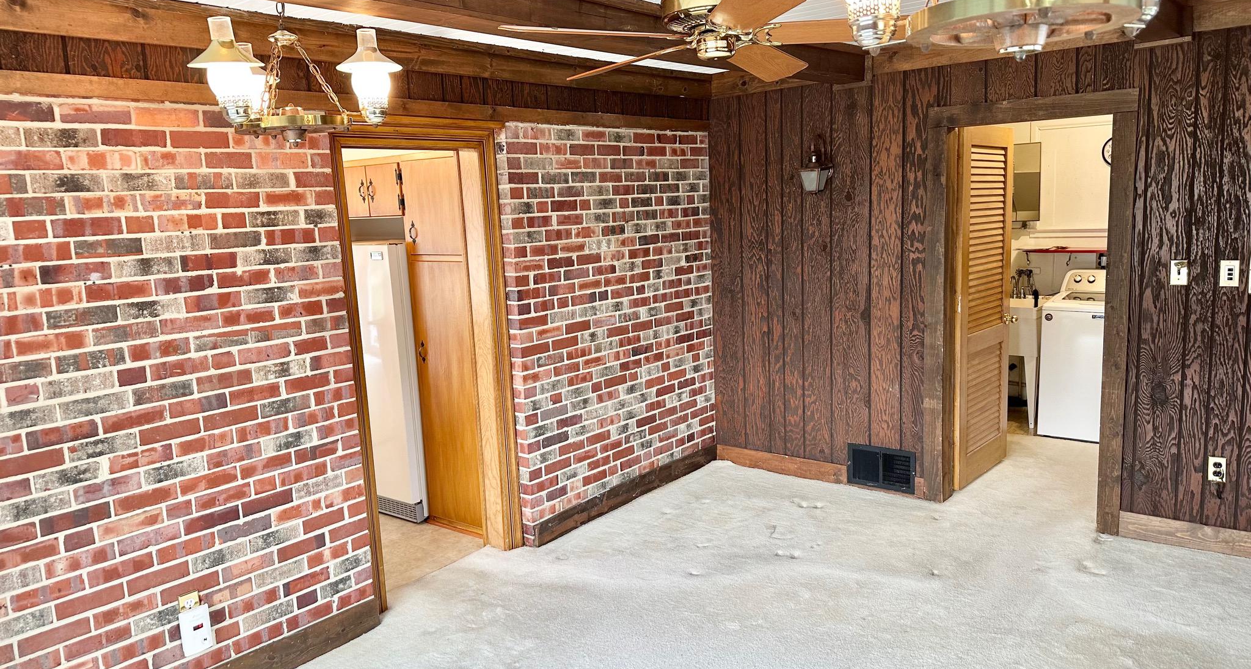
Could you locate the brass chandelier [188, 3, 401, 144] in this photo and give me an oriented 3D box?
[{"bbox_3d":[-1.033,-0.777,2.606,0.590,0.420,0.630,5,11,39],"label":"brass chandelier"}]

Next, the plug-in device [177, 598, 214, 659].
[{"bbox_3d":[-1.508,1.040,3.046,0.042,0.160,0.096,4,11,38],"label":"plug-in device"}]

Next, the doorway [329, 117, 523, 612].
[{"bbox_3d":[-0.920,0.107,3.987,0.160,2.120,0.920,4,11,38],"label":"doorway"}]

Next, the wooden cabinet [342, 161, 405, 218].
[{"bbox_3d":[-1.291,-0.834,4.992,0.640,0.310,0.460,5,11,39],"label":"wooden cabinet"}]

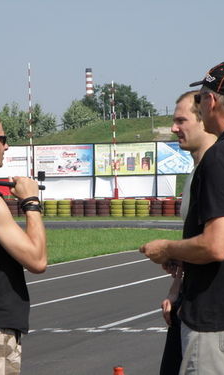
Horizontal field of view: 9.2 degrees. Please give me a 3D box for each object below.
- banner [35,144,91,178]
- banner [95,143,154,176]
[{"bbox_3d":[-2.294,-1.255,66.400,2.980,1.510,0.050,0,0,17],"label":"banner"},{"bbox_3d":[0.647,-1.320,65.500,3.000,1.500,0.050,0,0,17],"label":"banner"}]

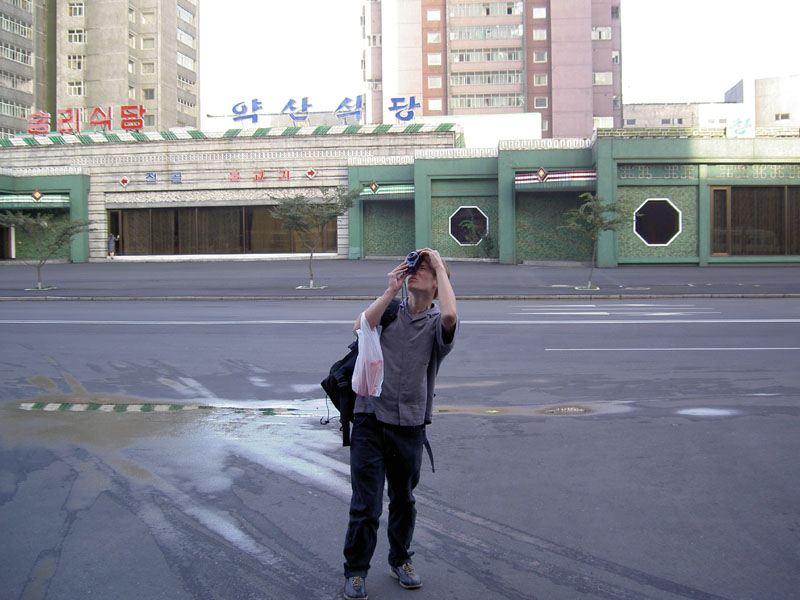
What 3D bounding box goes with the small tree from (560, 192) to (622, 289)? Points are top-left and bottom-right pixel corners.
[{"bbox_3d":[6.441,-1.987,30.000,2.300,3.200,2.200,0,4,6],"label":"small tree"}]

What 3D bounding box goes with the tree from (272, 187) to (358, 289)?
[{"bbox_3d":[-2.906,-2.157,31.000,2.800,3.450,2.700,0,4,6],"label":"tree"}]

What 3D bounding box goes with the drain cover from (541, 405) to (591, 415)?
[{"bbox_3d":[1.713,1.136,9.300,0.510,0.040,0.520,0,4,5],"label":"drain cover"}]

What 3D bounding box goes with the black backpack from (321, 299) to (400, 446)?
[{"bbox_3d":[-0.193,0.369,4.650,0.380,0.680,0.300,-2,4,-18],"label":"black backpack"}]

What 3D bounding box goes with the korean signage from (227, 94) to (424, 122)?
[{"bbox_3d":[-4.588,-11.774,55.500,11.800,1.580,0.300,0,4,5],"label":"korean signage"}]

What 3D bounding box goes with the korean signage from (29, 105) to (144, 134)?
[{"bbox_3d":[-19.826,-11.396,57.000,8.000,1.550,0.300,0,4,8],"label":"korean signage"}]

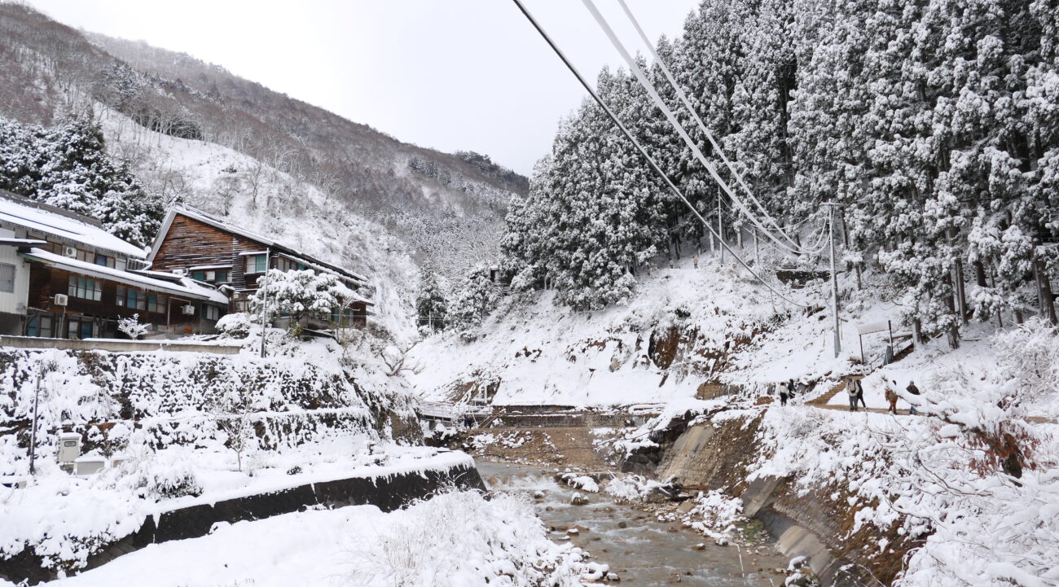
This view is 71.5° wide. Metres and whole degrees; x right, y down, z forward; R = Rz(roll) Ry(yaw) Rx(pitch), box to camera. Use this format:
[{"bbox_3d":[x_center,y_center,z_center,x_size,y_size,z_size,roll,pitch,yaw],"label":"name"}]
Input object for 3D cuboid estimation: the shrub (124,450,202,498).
[{"bbox_3d":[-13.311,6.615,26.800,2.650,1.600,2.200,3,-8,-26],"label":"shrub"}]

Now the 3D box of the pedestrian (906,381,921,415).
[{"bbox_3d":[18.928,5.164,36.300,0.660,1.720,0.480,-3,-8,18],"label":"pedestrian"}]

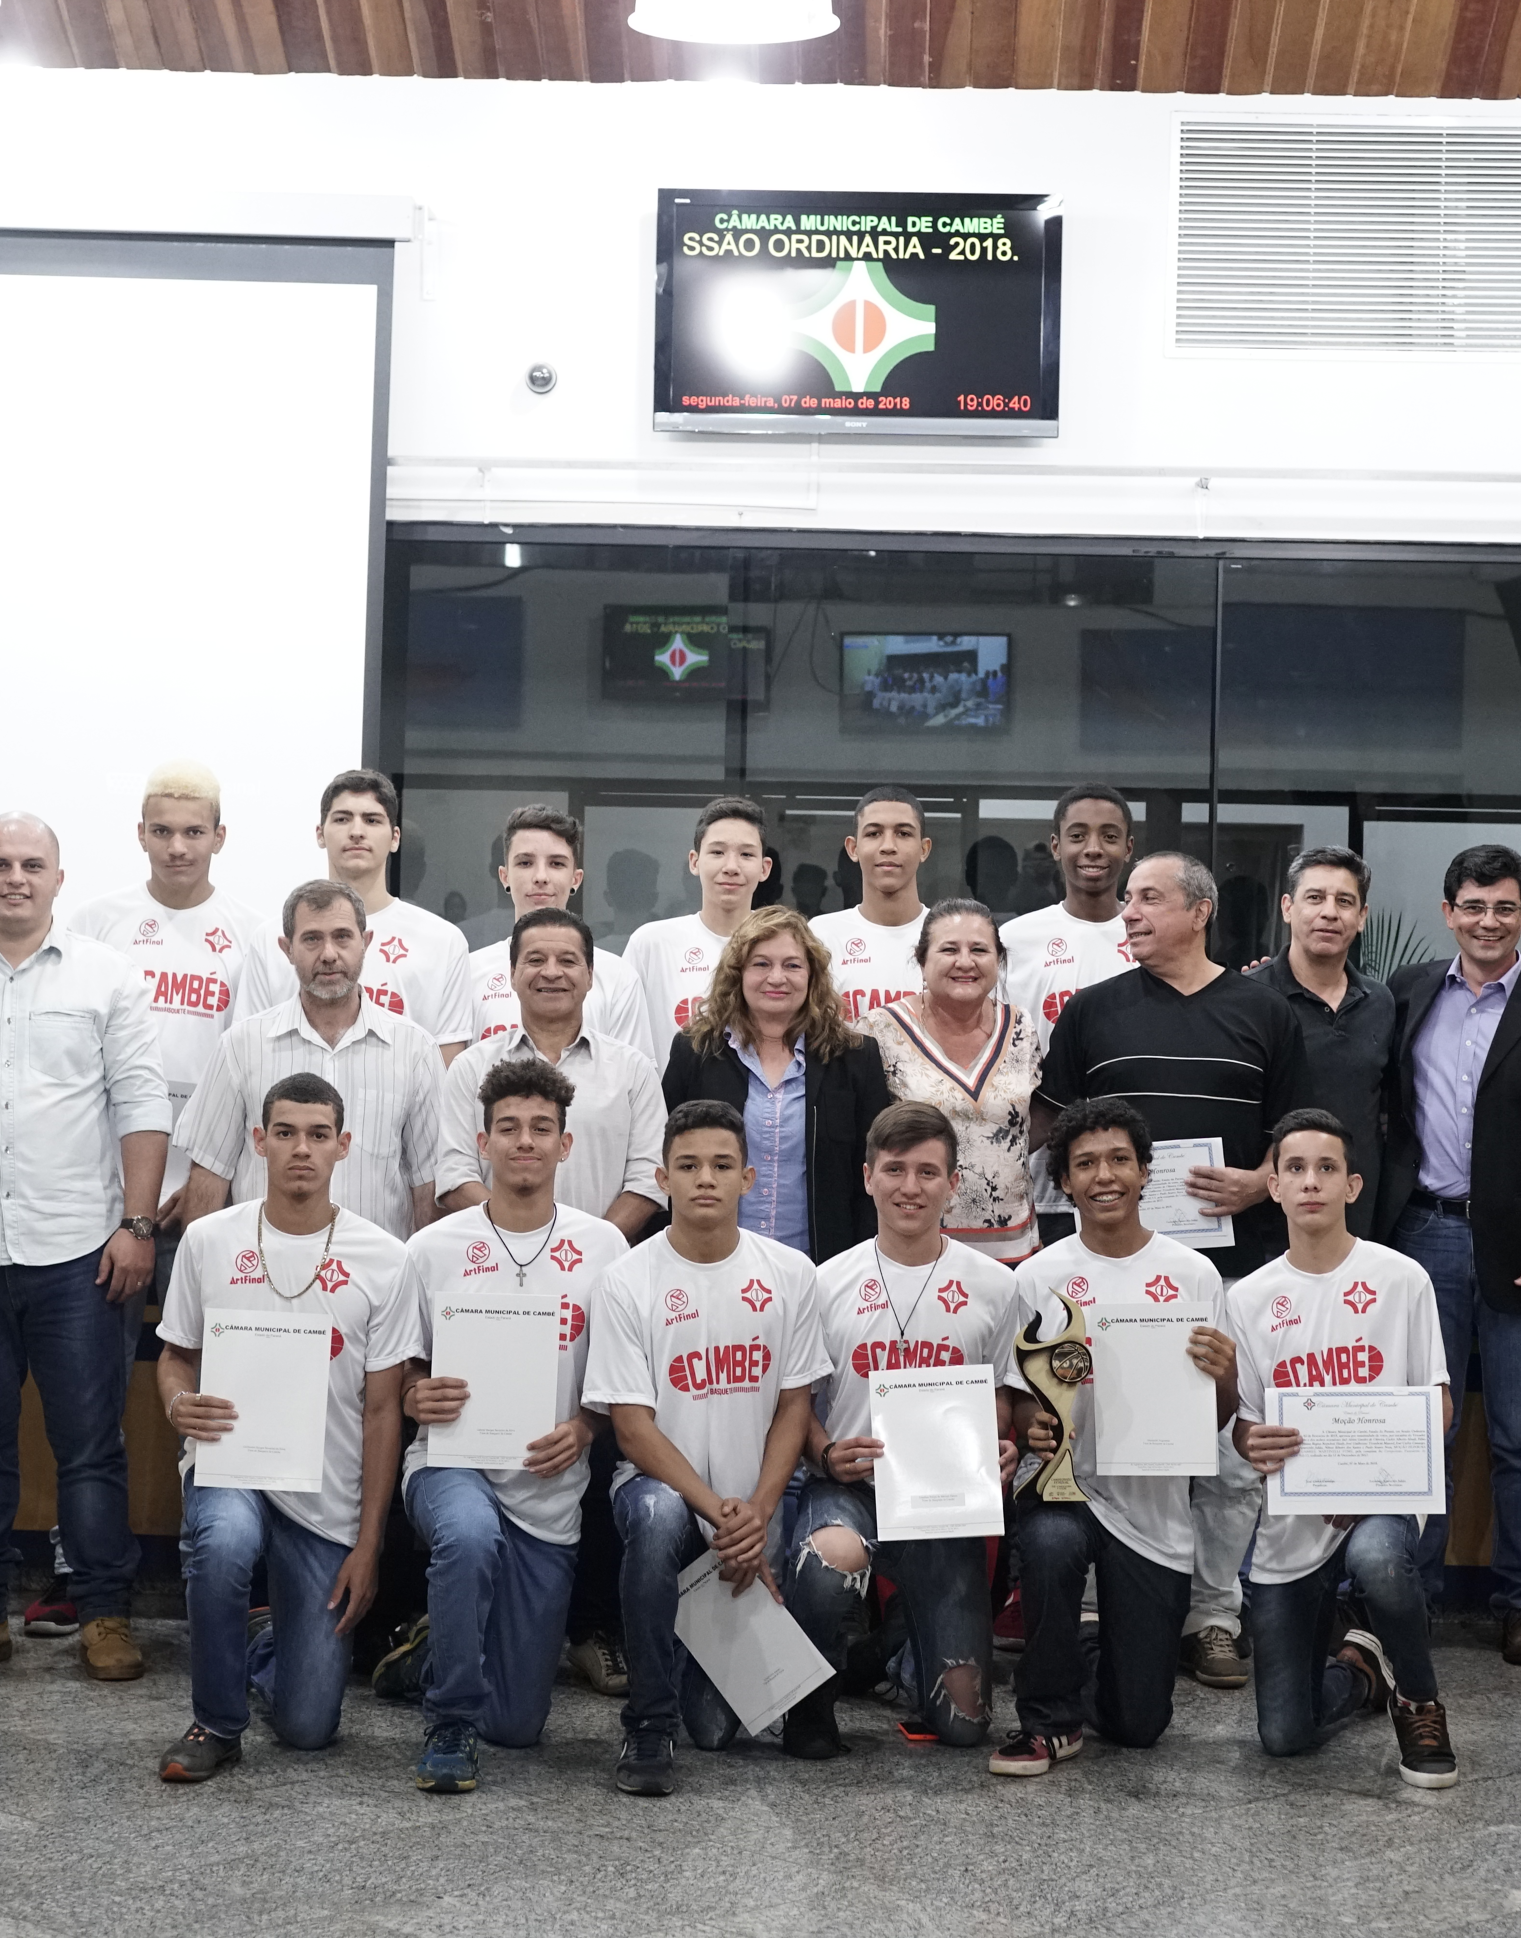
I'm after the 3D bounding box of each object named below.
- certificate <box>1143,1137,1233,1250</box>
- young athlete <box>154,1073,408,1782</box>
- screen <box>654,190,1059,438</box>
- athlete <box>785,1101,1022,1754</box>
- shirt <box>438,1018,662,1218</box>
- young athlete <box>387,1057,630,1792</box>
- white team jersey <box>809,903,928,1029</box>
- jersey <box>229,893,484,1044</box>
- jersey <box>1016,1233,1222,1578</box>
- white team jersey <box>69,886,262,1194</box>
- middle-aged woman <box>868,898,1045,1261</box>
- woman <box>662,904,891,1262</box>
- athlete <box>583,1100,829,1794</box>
[{"bbox_3d":[0.801,0.470,7.930,0.315,0.220,0.010,-6,0,3],"label":"certificate"},{"bbox_3d":[-0.884,0.819,7.197,0.470,1.242,0.750,1,0,-2],"label":"young athlete"},{"bbox_3d":[0.263,-1.754,10.400,1.090,0.650,0.080,1,0,1],"label":"screen"},{"bbox_3d":[0.267,0.845,7.330,0.480,1.210,0.800,1,0,2],"label":"athlete"},{"bbox_3d":[-0.430,0.455,7.799,0.480,0.700,0.290,1,0,-3],"label":"shirt"},{"bbox_3d":[-0.470,0.807,7.237,0.460,1.284,0.780,1,0,-3],"label":"young athlete"},{"bbox_3d":[0.285,0.225,8.270,0.480,0.700,0.270,1,0,2],"label":"white team jersey"},{"bbox_3d":[-0.886,0.198,8.399,0.530,0.730,0.280,1,0,-3],"label":"jersey"},{"bbox_3d":[0.674,0.815,7.300,0.430,0.650,0.300,1,0,3],"label":"jersey"},{"bbox_3d":[-1.265,0.163,8.450,0.500,0.690,0.280,1,1,-7],"label":"white team jersey"},{"bbox_3d":[0.415,0.668,8.100,0.470,1.640,0.310,1,1,0],"label":"middle-aged woman"},{"bbox_3d":[0.032,0.664,7.847,0.470,1.596,0.310,1,0,0],"label":"woman"},{"bbox_3d":[-0.106,0.865,7.380,0.480,1.230,0.760,1,1,-2],"label":"athlete"}]

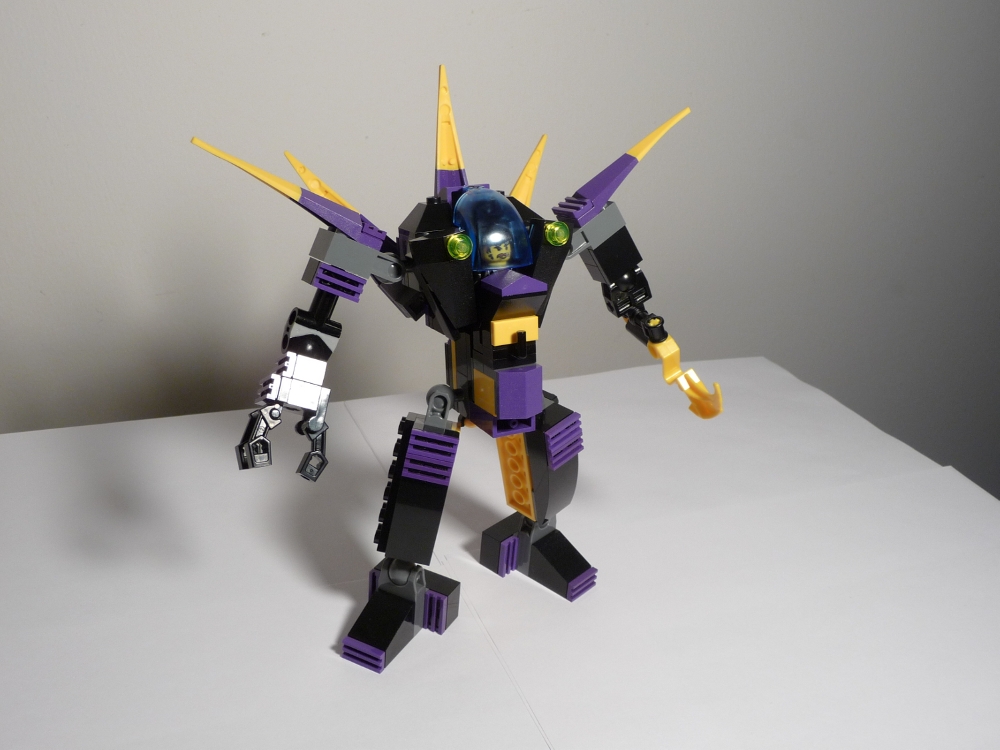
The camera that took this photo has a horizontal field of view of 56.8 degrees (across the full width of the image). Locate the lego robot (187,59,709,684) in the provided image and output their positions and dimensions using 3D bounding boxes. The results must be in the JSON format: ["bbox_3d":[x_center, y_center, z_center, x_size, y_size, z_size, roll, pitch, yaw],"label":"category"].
[{"bbox_3d":[-0.007,-0.009,0.336,0.196,0.195,0.080,-10,27,-29],"label":"lego robot"}]

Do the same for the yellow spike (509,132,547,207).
[{"bbox_3d":[0.011,-0.078,0.355,0.005,0.036,0.009,5,-22,48],"label":"yellow spike"}]

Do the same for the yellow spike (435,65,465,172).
[{"bbox_3d":[-0.019,-0.089,0.319,0.009,0.036,0.005,-10,13,-29],"label":"yellow spike"}]

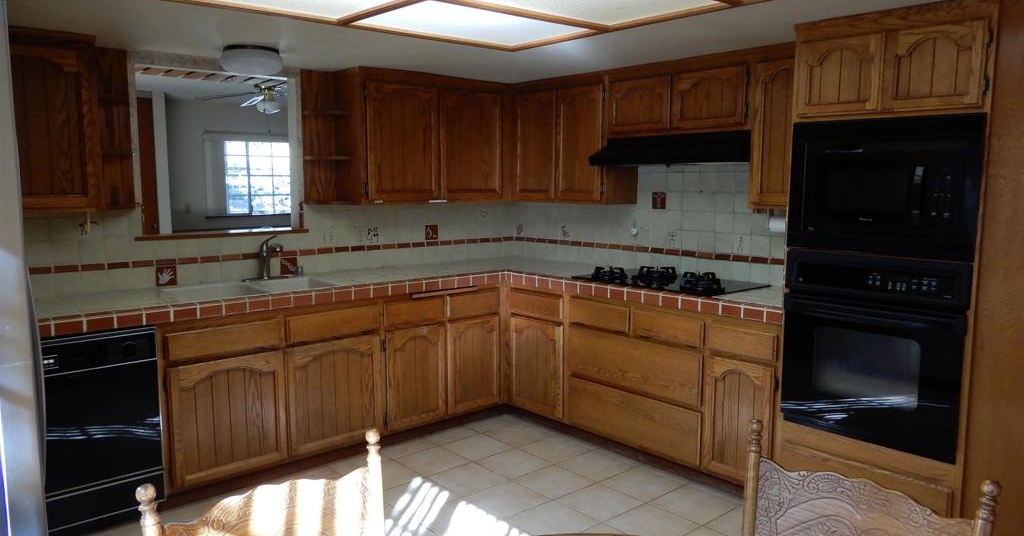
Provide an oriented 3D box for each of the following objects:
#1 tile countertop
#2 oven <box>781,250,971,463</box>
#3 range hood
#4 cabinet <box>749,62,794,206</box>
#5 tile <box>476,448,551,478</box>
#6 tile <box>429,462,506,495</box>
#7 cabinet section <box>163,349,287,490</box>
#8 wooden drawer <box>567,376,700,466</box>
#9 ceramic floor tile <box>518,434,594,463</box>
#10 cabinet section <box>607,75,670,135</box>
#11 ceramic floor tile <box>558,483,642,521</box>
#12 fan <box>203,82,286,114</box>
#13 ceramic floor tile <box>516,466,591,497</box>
[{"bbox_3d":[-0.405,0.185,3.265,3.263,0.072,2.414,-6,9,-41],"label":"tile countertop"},{"bbox_3d":[1.589,0.297,2.944,0.594,0.721,0.674,-5,9,-41],"label":"oven"},{"bbox_3d":[0.902,-0.639,3.812,0.458,0.171,0.912,-6,9,-41],"label":"range hood"},{"bbox_3d":[1.379,-0.643,3.381,0.311,0.726,0.360,-5,9,-41],"label":"cabinet"},{"bbox_3d":[0.012,1.047,3.795,0.296,0.010,0.296,-6,9,-41],"label":"tile"},{"bbox_3d":[-0.219,1.065,3.574,0.300,0.010,0.300,-5,9,-41],"label":"tile"},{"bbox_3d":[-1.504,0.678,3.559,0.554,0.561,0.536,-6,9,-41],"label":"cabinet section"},{"bbox_3d":[0.784,0.764,3.853,0.470,0.268,0.869,-5,9,-41],"label":"wooden drawer"},{"bbox_3d":[0.239,1.020,3.974,0.300,0.010,0.300,-5,9,-41],"label":"ceramic floor tile"},{"bbox_3d":[0.810,-0.908,4.031,0.309,0.299,0.438,-6,9,-41],"label":"cabinet section"},{"bbox_3d":[0.415,1.101,3.340,0.296,0.010,0.296,-6,9,-41],"label":"ceramic floor tile"},{"bbox_3d":[-2.054,-1.466,6.000,1.250,0.400,1.250,-6,9,-41],"label":"fan"},{"bbox_3d":[0.214,1.074,3.567,0.296,0.010,0.296,-6,9,-41],"label":"ceramic floor tile"}]

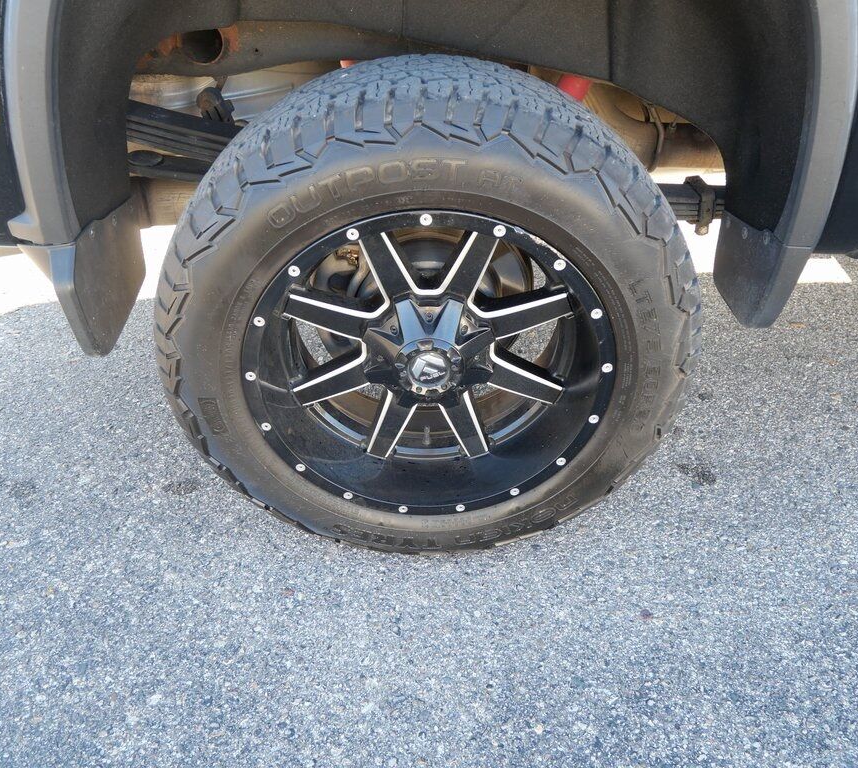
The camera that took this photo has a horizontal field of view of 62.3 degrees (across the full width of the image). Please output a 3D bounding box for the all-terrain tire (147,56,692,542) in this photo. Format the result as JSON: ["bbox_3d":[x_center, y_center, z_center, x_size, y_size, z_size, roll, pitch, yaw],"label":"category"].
[{"bbox_3d":[-0.001,-0.082,1.167,0.835,0.825,0.282,0,36,-1],"label":"all-terrain tire"}]

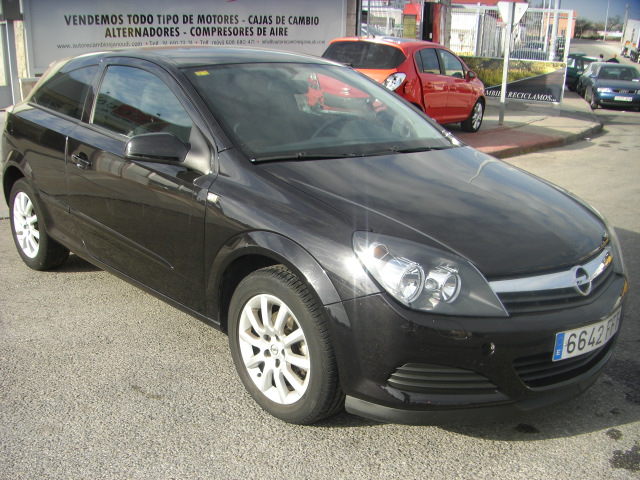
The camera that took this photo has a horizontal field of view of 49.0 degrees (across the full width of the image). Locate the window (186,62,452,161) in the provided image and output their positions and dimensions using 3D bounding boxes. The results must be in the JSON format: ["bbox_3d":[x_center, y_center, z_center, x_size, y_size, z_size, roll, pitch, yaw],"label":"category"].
[{"bbox_3d":[0.022,-0.672,3.555,1.340,0.115,0.930,-12,45,-41],"label":"window"}]

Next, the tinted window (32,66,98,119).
[{"bbox_3d":[-1.500,-0.893,4.178,0.075,0.338,0.801,22,-2,-41],"label":"tinted window"}]

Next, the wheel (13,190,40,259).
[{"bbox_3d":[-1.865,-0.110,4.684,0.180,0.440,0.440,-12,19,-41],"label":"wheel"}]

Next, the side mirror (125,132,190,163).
[{"bbox_3d":[-0.716,-0.411,3.055,0.250,0.150,0.170,-12,19,-41],"label":"side mirror"}]

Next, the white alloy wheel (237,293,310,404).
[{"bbox_3d":[-0.117,0.416,2.813,0.180,0.440,0.440,-12,20,-42],"label":"white alloy wheel"}]

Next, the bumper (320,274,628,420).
[{"bbox_3d":[0.851,0.303,2.841,1.750,0.490,0.560,-12,19,-41],"label":"bumper"}]

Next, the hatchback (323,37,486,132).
[{"bbox_3d":[1.375,-2.420,11.280,1.730,1.488,3.990,10,18,30],"label":"hatchback"}]

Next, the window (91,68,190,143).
[{"bbox_3d":[-0.863,-0.682,3.463,1.070,0.351,0.075,17,-4,46],"label":"window"}]

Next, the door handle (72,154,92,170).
[{"bbox_3d":[-1.278,-0.412,3.766,0.055,0.065,0.210,-12,19,-41],"label":"door handle"}]

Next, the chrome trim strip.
[{"bbox_3d":[0.956,0.121,2.678,0.900,0.100,0.130,-12,19,-41],"label":"chrome trim strip"}]

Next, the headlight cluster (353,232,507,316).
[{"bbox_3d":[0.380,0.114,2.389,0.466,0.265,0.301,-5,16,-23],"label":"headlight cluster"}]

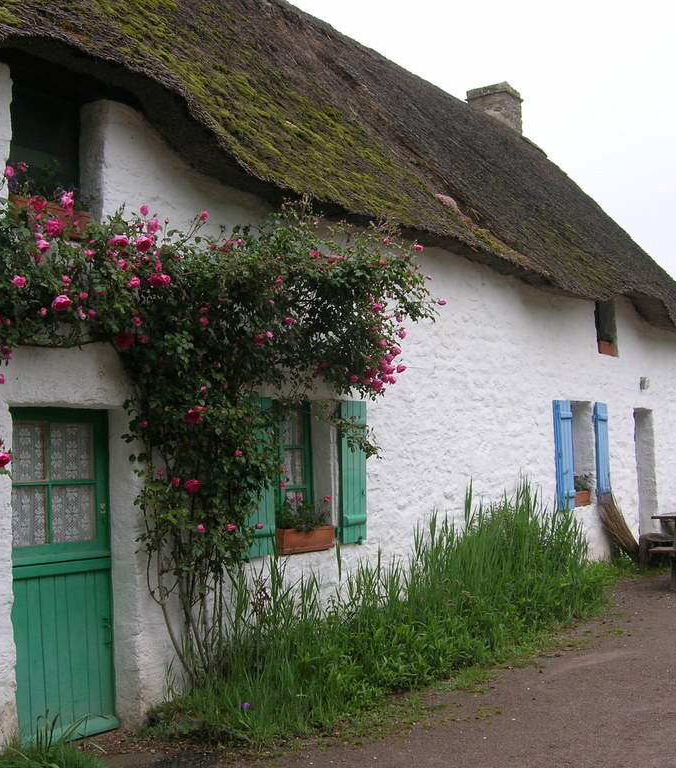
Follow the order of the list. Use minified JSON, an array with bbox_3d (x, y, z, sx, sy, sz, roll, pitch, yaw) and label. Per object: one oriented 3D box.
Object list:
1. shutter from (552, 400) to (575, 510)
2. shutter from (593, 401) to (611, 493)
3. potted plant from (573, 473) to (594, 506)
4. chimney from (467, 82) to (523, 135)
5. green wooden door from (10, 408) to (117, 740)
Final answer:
[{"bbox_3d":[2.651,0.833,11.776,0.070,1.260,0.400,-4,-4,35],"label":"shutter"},{"bbox_3d":[3.389,0.869,12.895,0.060,1.230,0.380,-4,-4,35],"label":"shutter"},{"bbox_3d":[2.957,1.304,12.507,0.240,0.420,0.550,-4,-4,35],"label":"potted plant"},{"bbox_3d":[2.864,-4.895,18.302,0.800,0.900,0.630,-4,-4,35],"label":"chimney"},{"bbox_3d":[-1.679,1.121,5.952,0.080,1.930,0.860,-4,-4,35],"label":"green wooden door"}]

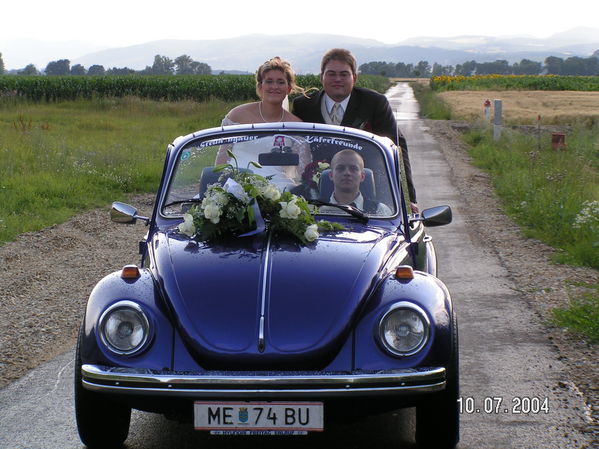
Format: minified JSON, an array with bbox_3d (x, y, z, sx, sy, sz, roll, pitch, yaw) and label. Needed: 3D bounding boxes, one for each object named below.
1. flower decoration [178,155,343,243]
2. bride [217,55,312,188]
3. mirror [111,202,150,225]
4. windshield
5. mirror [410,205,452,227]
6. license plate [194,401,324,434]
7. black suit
[{"bbox_3d":[-0.177,-0.096,8.970,0.740,0.370,0.380,0,4,3],"label":"flower decoration"},{"bbox_3d":[-0.194,-0.204,10.600,0.560,1.400,0.500,0,4,3],"label":"bride"},{"bbox_3d":[-0.802,-0.052,9.360,0.190,0.105,0.100,0,4,3],"label":"mirror"},{"bbox_3d":[-0.095,-0.239,9.320,1.100,0.460,0.090,0,-24,3],"label":"windshield"},{"bbox_3d":[0.621,-0.042,9.280,0.195,0.105,0.100,0,4,3],"label":"mirror"},{"bbox_3d":[-0.161,0.773,7.920,0.525,0.127,0.025,0,4,3],"label":"license plate"},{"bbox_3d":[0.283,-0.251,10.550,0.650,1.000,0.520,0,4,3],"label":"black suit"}]

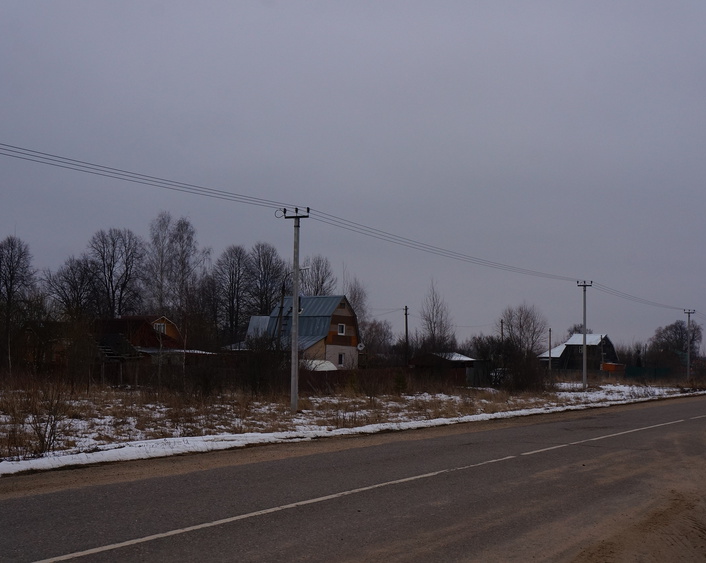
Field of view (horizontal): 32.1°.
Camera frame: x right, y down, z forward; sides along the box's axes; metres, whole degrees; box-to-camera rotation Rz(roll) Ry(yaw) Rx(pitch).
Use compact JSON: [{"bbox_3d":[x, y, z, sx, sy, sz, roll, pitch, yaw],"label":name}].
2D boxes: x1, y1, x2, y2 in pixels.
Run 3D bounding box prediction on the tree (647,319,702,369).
[{"bbox_3d":[72.299,14.879,274.616,12.000,12.500,11.500,0,-4,15],"label":"tree"}]

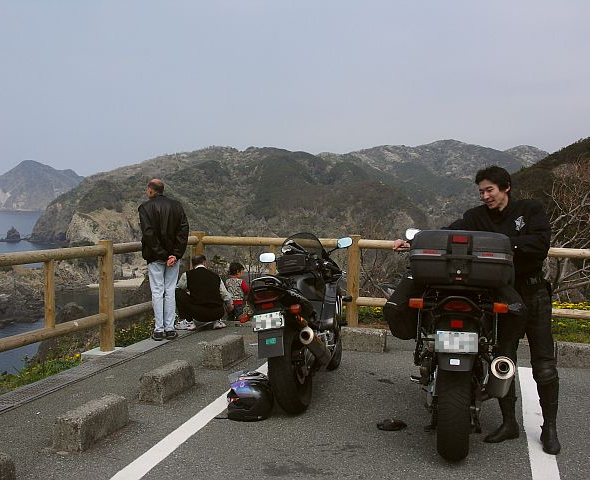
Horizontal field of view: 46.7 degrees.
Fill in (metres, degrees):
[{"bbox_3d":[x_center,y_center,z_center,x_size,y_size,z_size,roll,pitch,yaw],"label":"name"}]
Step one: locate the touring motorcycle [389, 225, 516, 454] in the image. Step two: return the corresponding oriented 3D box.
[{"bbox_3d":[1.110,0.574,4.600,0.820,1.350,2.250,1,4,15],"label":"touring motorcycle"}]

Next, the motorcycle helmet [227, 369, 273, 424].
[{"bbox_3d":[-0.312,1.094,4.790,0.320,0.290,0.260,1,3,10],"label":"motorcycle helmet"}]

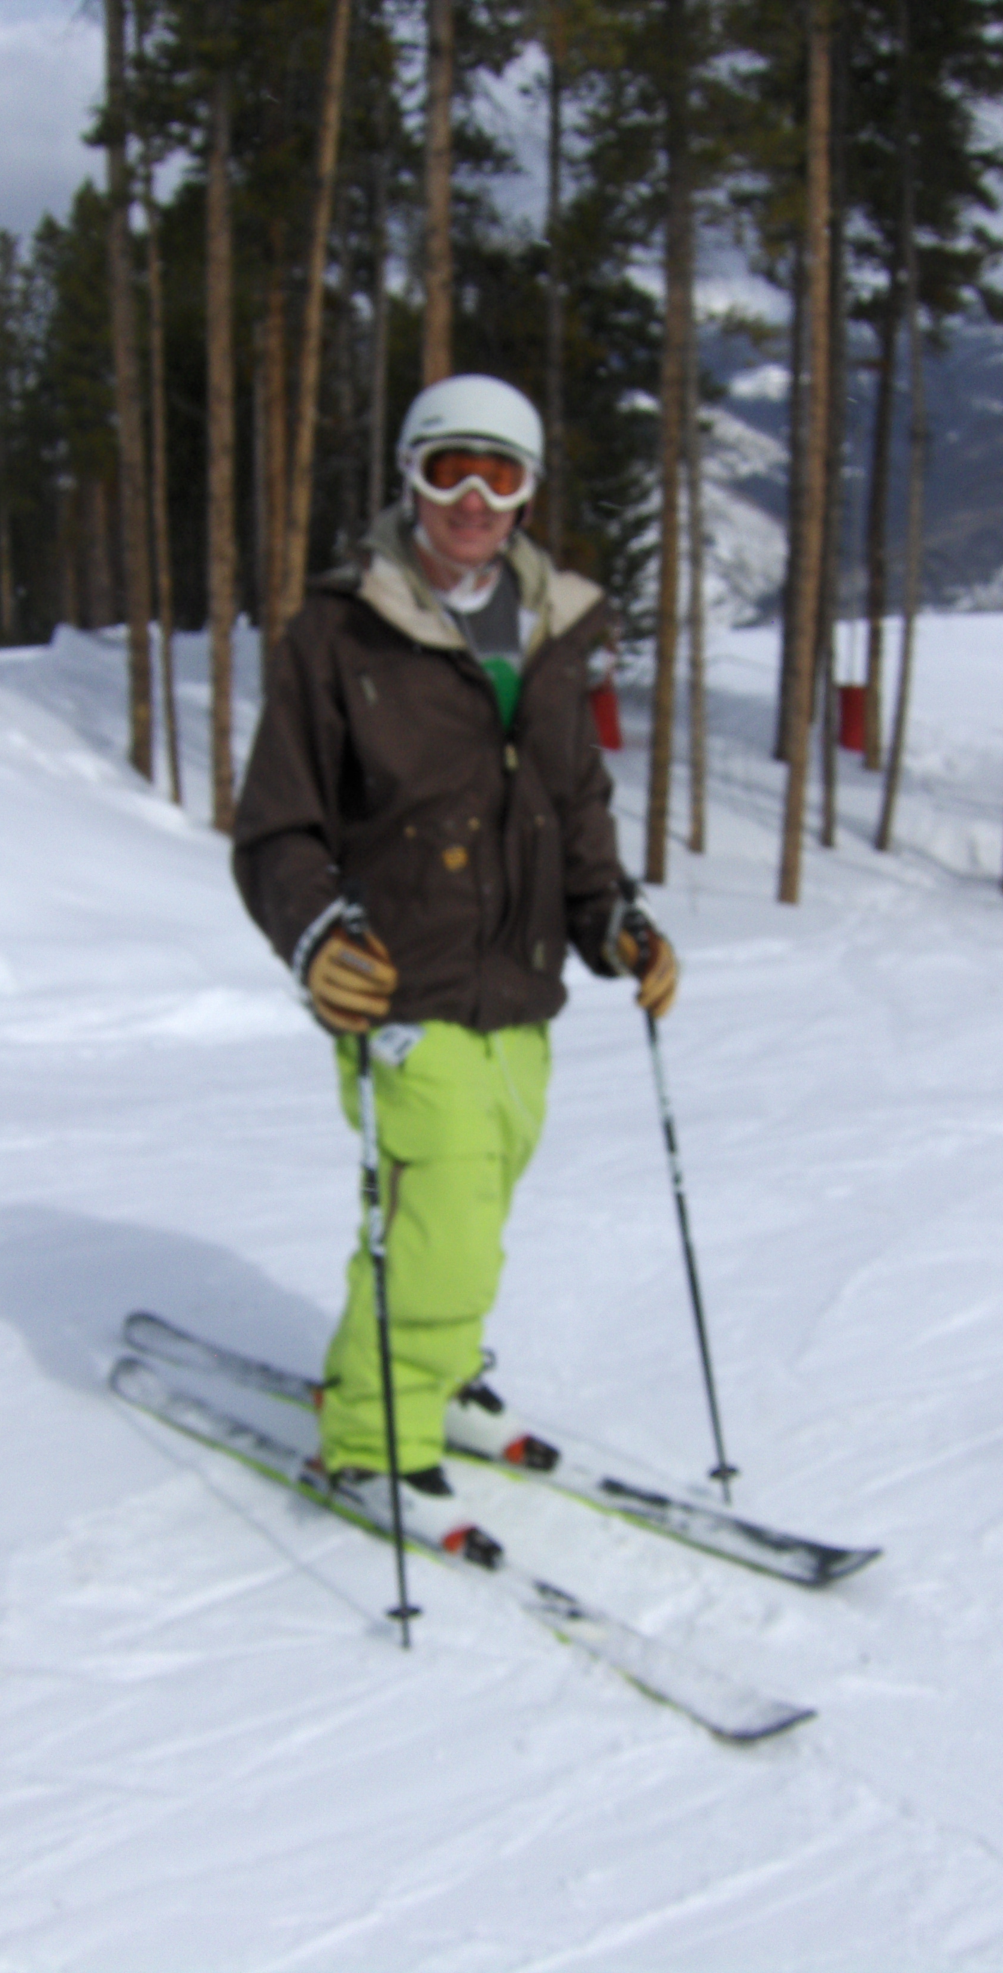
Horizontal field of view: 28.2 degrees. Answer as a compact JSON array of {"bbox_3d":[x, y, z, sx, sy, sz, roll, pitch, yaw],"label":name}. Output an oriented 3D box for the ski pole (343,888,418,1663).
[{"bbox_3d":[-0.179,0.443,2.976,0.060,1.159,0.068,-10,11,-34],"label":"ski pole"}]

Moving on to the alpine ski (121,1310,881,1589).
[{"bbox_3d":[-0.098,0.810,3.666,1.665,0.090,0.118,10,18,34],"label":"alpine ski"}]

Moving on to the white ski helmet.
[{"bbox_3d":[-0.046,-0.831,2.987,0.218,0.180,0.265,1,16,-9],"label":"white ski helmet"}]

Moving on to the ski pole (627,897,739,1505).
[{"bbox_3d":[0.300,0.382,3.254,0.060,1.167,0.068,-28,30,-33],"label":"ski pole"}]

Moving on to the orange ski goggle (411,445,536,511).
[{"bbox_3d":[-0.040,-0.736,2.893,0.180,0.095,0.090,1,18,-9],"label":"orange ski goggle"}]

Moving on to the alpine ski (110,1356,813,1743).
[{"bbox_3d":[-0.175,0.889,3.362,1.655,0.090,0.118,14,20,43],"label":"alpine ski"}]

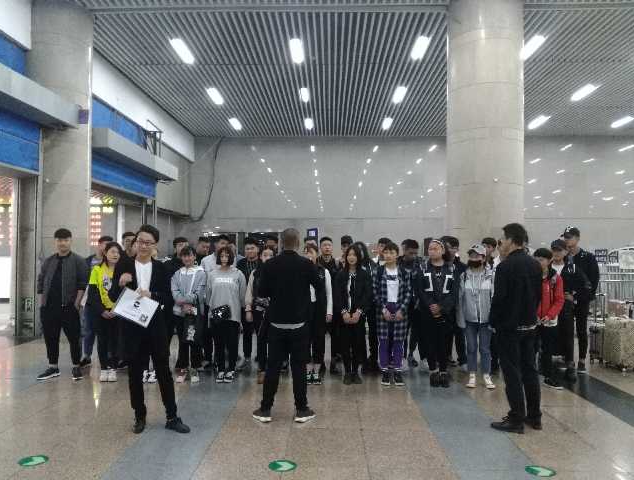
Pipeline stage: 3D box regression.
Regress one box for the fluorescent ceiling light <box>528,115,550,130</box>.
[{"bbox_3d":[7.149,-3.801,16.746,0.250,0.110,1.220,0,-2,1],"label":"fluorescent ceiling light"}]

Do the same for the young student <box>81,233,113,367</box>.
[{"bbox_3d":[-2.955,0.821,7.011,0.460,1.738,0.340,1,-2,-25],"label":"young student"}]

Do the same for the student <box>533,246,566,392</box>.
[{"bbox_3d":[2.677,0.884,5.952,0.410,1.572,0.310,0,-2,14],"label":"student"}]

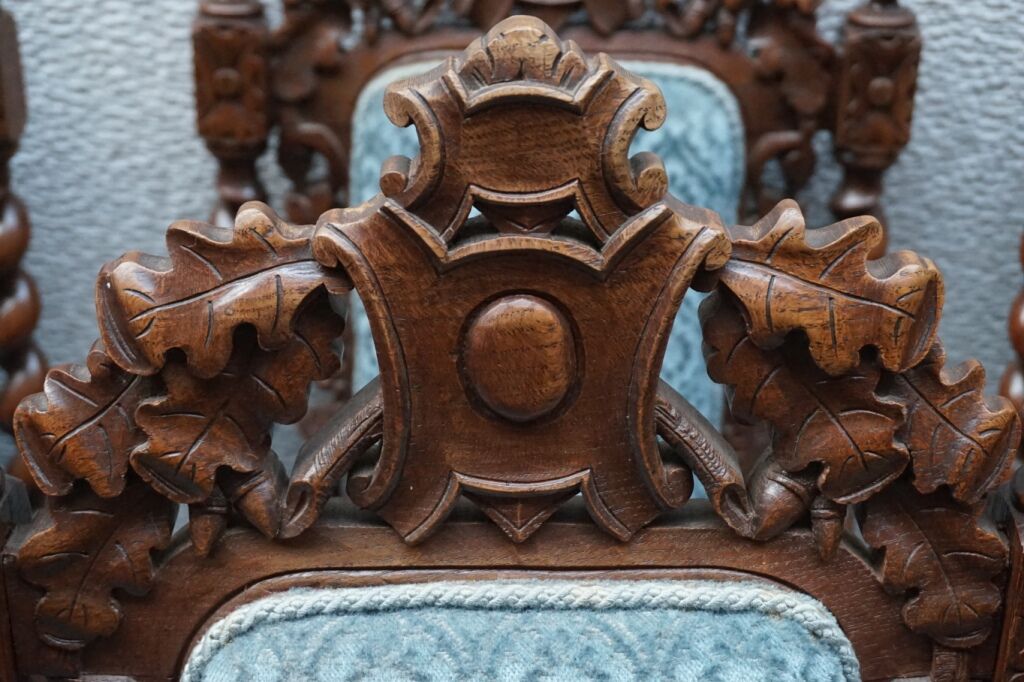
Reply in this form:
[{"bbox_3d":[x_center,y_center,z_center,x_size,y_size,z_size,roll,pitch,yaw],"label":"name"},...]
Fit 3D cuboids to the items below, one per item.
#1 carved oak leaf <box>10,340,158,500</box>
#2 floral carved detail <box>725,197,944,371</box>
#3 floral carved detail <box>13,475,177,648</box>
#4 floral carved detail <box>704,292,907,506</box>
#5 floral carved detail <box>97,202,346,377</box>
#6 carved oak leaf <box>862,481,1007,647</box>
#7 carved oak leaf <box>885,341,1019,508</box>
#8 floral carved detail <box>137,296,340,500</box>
[{"bbox_3d":[-0.193,0.036,0.709,0.057,0.066,0.036,0,20,0],"label":"carved oak leaf"},{"bbox_3d":[0.137,-0.024,0.682,0.091,0.072,0.036,0,20,0],"label":"floral carved detail"},{"bbox_3d":[-0.195,0.105,0.736,0.068,0.079,0.032,0,20,0],"label":"floral carved detail"},{"bbox_3d":[0.131,0.026,0.710,0.088,0.091,0.036,0,20,0],"label":"floral carved detail"},{"bbox_3d":[-0.124,-0.022,0.682,0.105,0.072,0.036,0,20,0],"label":"floral carved detail"},{"bbox_3d":[0.198,0.105,0.736,0.061,0.075,0.032,0,20,0],"label":"carved oak leaf"},{"bbox_3d":[0.199,0.038,0.710,0.054,0.068,0.036,0,20,0],"label":"carved oak leaf"},{"bbox_3d":[-0.123,0.029,0.711,0.090,0.089,0.036,0,20,0],"label":"floral carved detail"}]

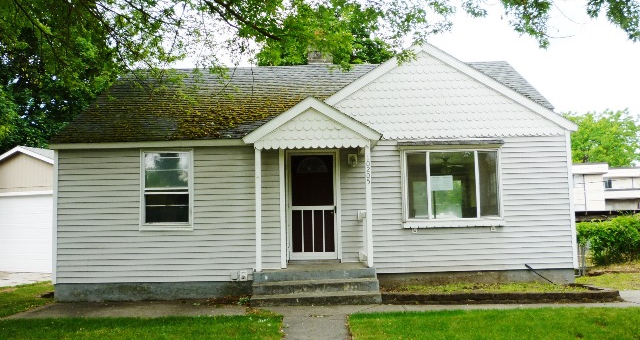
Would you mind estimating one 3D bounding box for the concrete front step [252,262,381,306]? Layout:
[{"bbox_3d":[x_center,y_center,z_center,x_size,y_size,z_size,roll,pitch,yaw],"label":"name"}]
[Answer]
[{"bbox_3d":[-0.062,1.938,9.206,2.035,0.498,1.670,-1,-5,0],"label":"concrete front step"}]

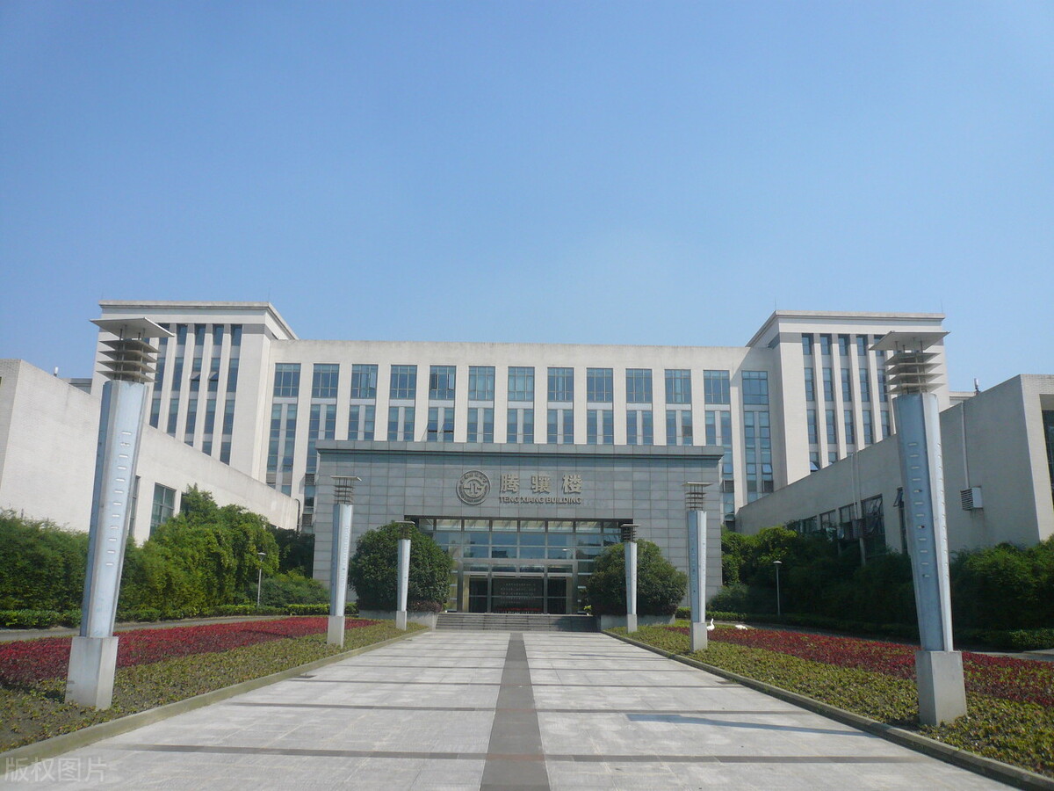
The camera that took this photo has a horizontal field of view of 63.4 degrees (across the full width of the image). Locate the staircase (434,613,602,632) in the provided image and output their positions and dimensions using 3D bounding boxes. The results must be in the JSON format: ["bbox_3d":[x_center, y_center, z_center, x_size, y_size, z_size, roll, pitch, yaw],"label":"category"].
[{"bbox_3d":[-0.498,12.884,48.337,9.000,0.860,1.800,1,-14,0],"label":"staircase"}]

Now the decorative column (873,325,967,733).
[{"bbox_3d":[5.651,1.806,12.065,0.855,5.402,0.855,1,-14,0],"label":"decorative column"}]

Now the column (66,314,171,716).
[{"bbox_3d":[-5.883,1.619,12.059,0.855,5.402,0.855,1,-14,0],"label":"column"}]

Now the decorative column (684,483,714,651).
[{"bbox_3d":[5.564,5.570,27.678,0.855,5.402,0.855,1,-14,0],"label":"decorative column"}]

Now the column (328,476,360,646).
[{"bbox_3d":[-6.024,5.379,27.660,0.855,5.402,0.855,1,-14,0],"label":"column"}]

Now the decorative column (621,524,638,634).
[{"bbox_3d":[5.320,9.321,43.245,0.855,5.402,0.855,1,-14,0],"label":"decorative column"}]

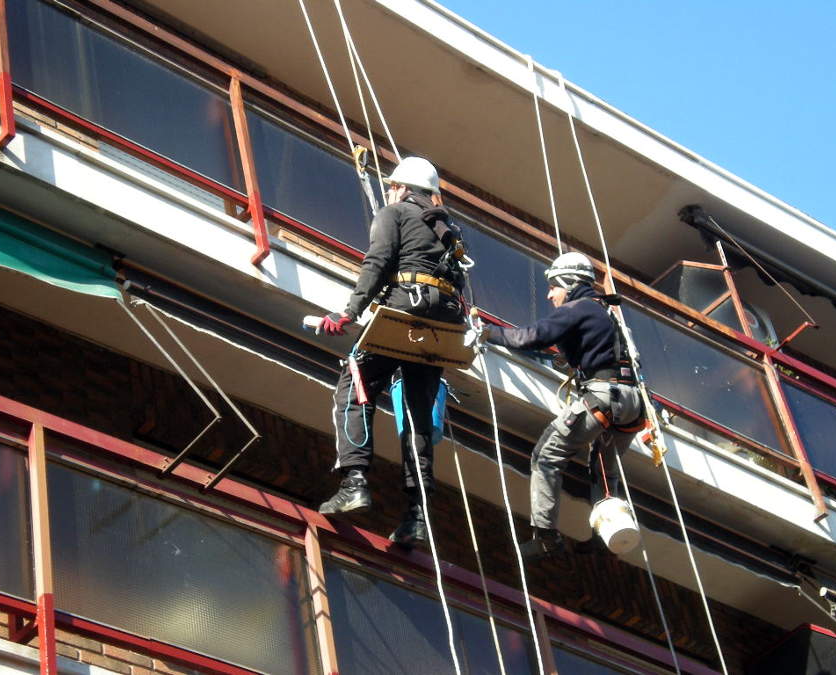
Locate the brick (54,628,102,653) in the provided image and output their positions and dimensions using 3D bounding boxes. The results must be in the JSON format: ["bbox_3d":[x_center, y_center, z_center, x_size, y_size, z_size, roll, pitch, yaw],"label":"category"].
[{"bbox_3d":[-1.397,1.243,9.059,0.242,0.052,0.115,25,-53,-35],"label":"brick"}]

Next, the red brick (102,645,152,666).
[{"bbox_3d":[-1.208,1.321,9.179,0.242,0.052,0.115,25,-53,-35],"label":"red brick"}]

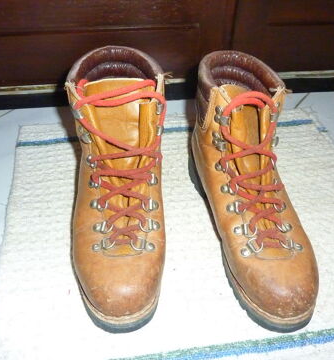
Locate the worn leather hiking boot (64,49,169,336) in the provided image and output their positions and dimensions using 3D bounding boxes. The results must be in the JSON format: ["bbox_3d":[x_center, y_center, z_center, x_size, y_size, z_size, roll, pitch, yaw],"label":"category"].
[{"bbox_3d":[-0.055,-0.007,0.402,0.108,0.162,0.300,-1,47,-3],"label":"worn leather hiking boot"}]

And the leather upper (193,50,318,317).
[{"bbox_3d":[0.103,-0.007,0.401,0.107,0.152,0.296,-7,47,-9],"label":"leather upper"}]

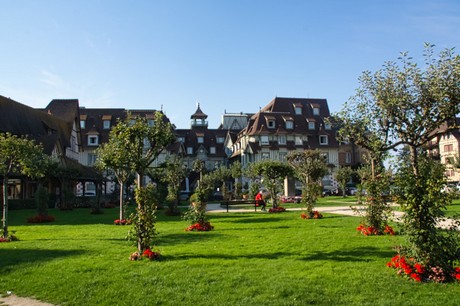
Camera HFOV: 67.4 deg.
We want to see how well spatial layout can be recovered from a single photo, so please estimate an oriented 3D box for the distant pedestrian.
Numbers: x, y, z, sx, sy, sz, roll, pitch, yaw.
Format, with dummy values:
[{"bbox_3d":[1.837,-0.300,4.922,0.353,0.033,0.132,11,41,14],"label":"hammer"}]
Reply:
[{"bbox_3d":[1.876,2.982,21.115,0.750,1.240,0.500,2,-6,-18],"label":"distant pedestrian"}]

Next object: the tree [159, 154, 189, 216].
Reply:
[{"bbox_3d":[-3.158,1.742,19.422,1.700,3.400,1.550,1,-5,-9],"label":"tree"}]

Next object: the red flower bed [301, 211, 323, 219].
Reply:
[{"bbox_3d":[4.015,3.065,16.890,1.080,0.300,1.080,-1,-5,13],"label":"red flower bed"}]

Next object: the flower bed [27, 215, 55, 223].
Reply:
[{"bbox_3d":[-8.511,2.946,15.495,1.220,0.280,1.200,3,-6,-28],"label":"flower bed"}]

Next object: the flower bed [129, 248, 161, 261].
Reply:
[{"bbox_3d":[-1.897,2.250,7.676,0.750,0.230,0.720,1,-5,-14],"label":"flower bed"}]

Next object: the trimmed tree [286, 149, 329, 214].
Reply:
[{"bbox_3d":[3.839,1.574,17.228,2.100,3.330,1.800,-1,-5,12],"label":"trimmed tree"}]

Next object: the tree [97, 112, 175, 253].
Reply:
[{"bbox_3d":[-2.095,0.780,7.912,1.700,3.200,1.500,1,-5,-15],"label":"tree"}]

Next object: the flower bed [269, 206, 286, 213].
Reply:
[{"bbox_3d":[2.873,3.433,20.772,1.080,0.280,1.080,-1,-5,8],"label":"flower bed"}]

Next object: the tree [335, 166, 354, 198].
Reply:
[{"bbox_3d":[13.346,3.521,40.347,2.300,3.700,2.100,-2,-6,18],"label":"tree"}]

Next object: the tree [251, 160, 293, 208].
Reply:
[{"bbox_3d":[2.584,2.072,21.099,2.500,3.050,2.200,-1,-5,7],"label":"tree"}]

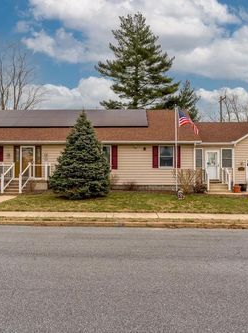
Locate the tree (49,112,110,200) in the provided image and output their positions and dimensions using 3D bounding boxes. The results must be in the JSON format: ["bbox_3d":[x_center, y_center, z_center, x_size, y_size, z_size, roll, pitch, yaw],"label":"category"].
[{"bbox_3d":[-2.480,-0.670,18.000,3.450,4.750,3.450,0,0,0],"label":"tree"}]

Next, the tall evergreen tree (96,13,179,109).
[{"bbox_3d":[1.650,-8.600,39.000,10.000,20.400,10.000,0,0,0],"label":"tall evergreen tree"}]

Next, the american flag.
[{"bbox_3d":[4.080,-2.790,20.200,1.270,1.520,0.400,0,0,0],"label":"american flag"}]

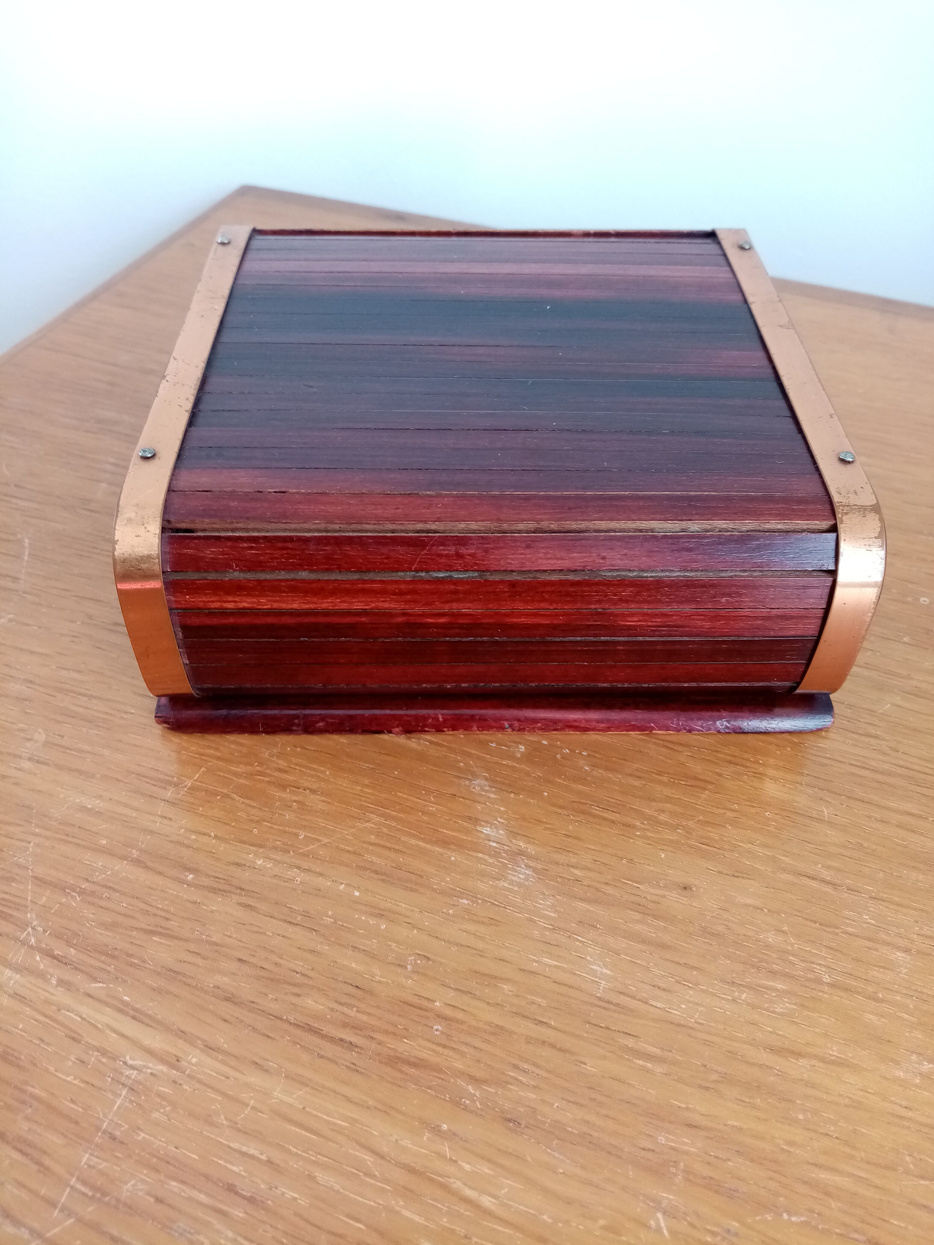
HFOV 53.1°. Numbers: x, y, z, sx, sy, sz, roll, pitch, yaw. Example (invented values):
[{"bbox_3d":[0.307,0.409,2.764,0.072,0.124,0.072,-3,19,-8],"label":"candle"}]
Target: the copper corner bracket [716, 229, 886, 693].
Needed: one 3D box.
[{"bbox_3d":[0.079,-0.051,0.248,0.010,0.045,0.144,0,47,-1],"label":"copper corner bracket"}]

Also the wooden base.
[{"bbox_3d":[0.006,-0.030,0.266,0.156,0.011,0.148,0,47,-1],"label":"wooden base"}]

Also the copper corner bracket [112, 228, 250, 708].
[{"bbox_3d":[-0.067,-0.051,0.244,0.010,0.045,0.144,0,47,-1],"label":"copper corner bracket"}]

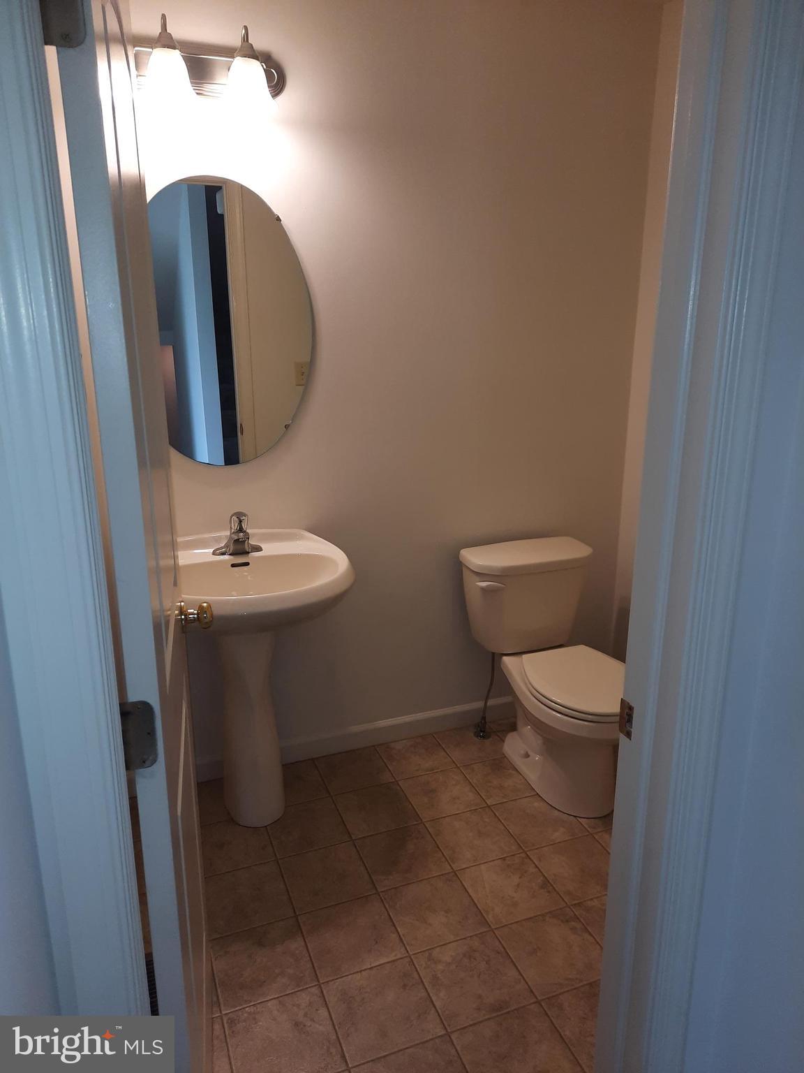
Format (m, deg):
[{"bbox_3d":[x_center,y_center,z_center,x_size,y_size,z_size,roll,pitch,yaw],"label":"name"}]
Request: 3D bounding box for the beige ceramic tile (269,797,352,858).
[{"bbox_3d":[-0.296,0.903,2.405,0.227,0.010,0.227,-6,18,-20],"label":"beige ceramic tile"}]

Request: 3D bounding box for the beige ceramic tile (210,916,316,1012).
[{"bbox_3d":[-0.341,1.042,1.895,0.225,0.010,0.225,-6,18,-20],"label":"beige ceramic tile"}]

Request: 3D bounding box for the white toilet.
[{"bbox_3d":[0.532,0.463,2.554,0.455,0.718,0.705,-6,18,-20],"label":"white toilet"}]

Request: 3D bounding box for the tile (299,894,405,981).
[{"bbox_3d":[-0.129,1.028,1.993,0.227,0.010,0.227,-6,18,-20],"label":"tile"}]

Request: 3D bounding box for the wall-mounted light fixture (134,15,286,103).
[{"bbox_3d":[-0.495,-1.188,1.953,0.450,0.185,0.180,-6,18,-20],"label":"wall-mounted light fixture"}]

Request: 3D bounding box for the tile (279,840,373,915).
[{"bbox_3d":[-0.213,0.966,2.199,0.227,0.010,0.227,-6,18,-20],"label":"tile"}]

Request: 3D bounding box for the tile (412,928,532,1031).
[{"bbox_3d":[0.170,1.067,1.867,0.227,0.010,0.227,-6,18,-20],"label":"tile"}]

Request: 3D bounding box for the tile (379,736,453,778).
[{"bbox_3d":[0.051,0.794,2.772,0.227,0.010,0.227,-6,18,-20],"label":"tile"}]

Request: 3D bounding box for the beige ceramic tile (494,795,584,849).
[{"bbox_3d":[0.433,0.896,2.440,0.227,0.010,0.227,-6,18,-20],"label":"beige ceramic tile"}]

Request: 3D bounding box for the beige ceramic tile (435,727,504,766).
[{"bbox_3d":[0.263,0.761,2.824,0.225,0.010,0.225,-6,18,-20],"label":"beige ceramic tile"}]

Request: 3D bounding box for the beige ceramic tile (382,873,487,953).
[{"bbox_3d":[0.086,1.005,2.073,0.227,0.010,0.227,-6,18,-20],"label":"beige ceramic tile"}]

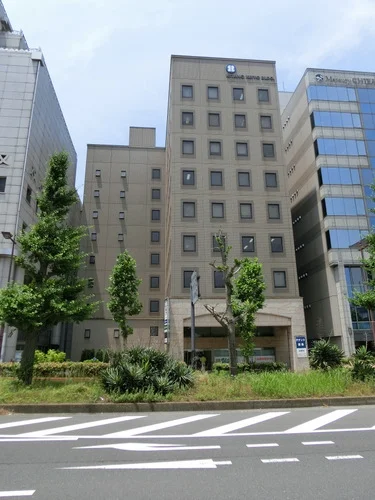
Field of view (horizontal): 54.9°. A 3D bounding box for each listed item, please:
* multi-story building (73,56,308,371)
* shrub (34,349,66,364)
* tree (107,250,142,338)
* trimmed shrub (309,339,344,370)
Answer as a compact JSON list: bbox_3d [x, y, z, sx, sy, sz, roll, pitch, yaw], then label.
[{"bbox_3d":[-2.687,-2.135,45.102,23.040,32.800,25.000,1,-17,-4],"label":"multi-story building"},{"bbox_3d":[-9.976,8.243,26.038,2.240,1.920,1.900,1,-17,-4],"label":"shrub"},{"bbox_3d":[-4.561,4.363,25.017,2.360,8.870,2.360,1,-17,-4],"label":"tree"},{"bbox_3d":[7.743,5.998,19.774,1.860,2.130,1.810,1,-17,-4],"label":"trimmed shrub"}]

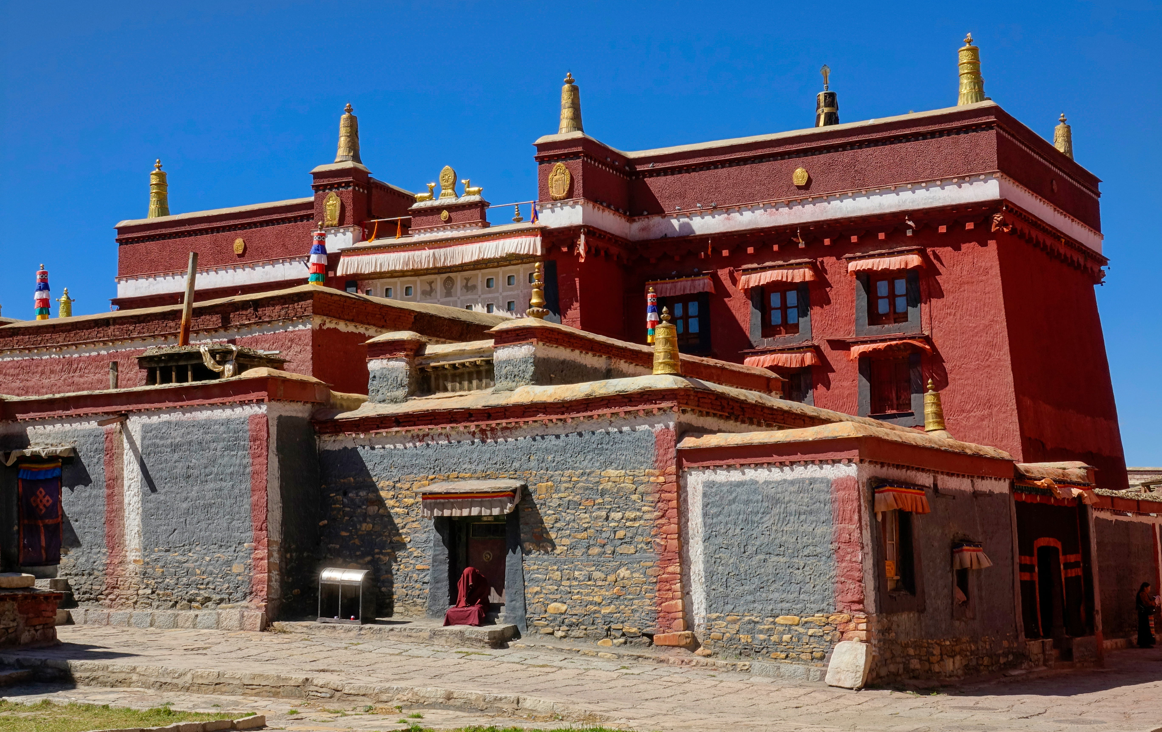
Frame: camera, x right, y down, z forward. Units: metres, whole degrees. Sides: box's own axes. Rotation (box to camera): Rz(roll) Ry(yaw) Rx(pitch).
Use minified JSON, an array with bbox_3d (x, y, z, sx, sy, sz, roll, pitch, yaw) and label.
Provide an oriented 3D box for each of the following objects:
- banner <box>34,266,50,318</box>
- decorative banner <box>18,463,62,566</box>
[{"bbox_3d":[-14.068,-1.880,45.500,0.420,1.549,0.420,-5,-9,37],"label":"banner"},{"bbox_3d":[-12.065,3.313,38.884,1.330,2.260,0.100,-4,-8,33],"label":"decorative banner"}]

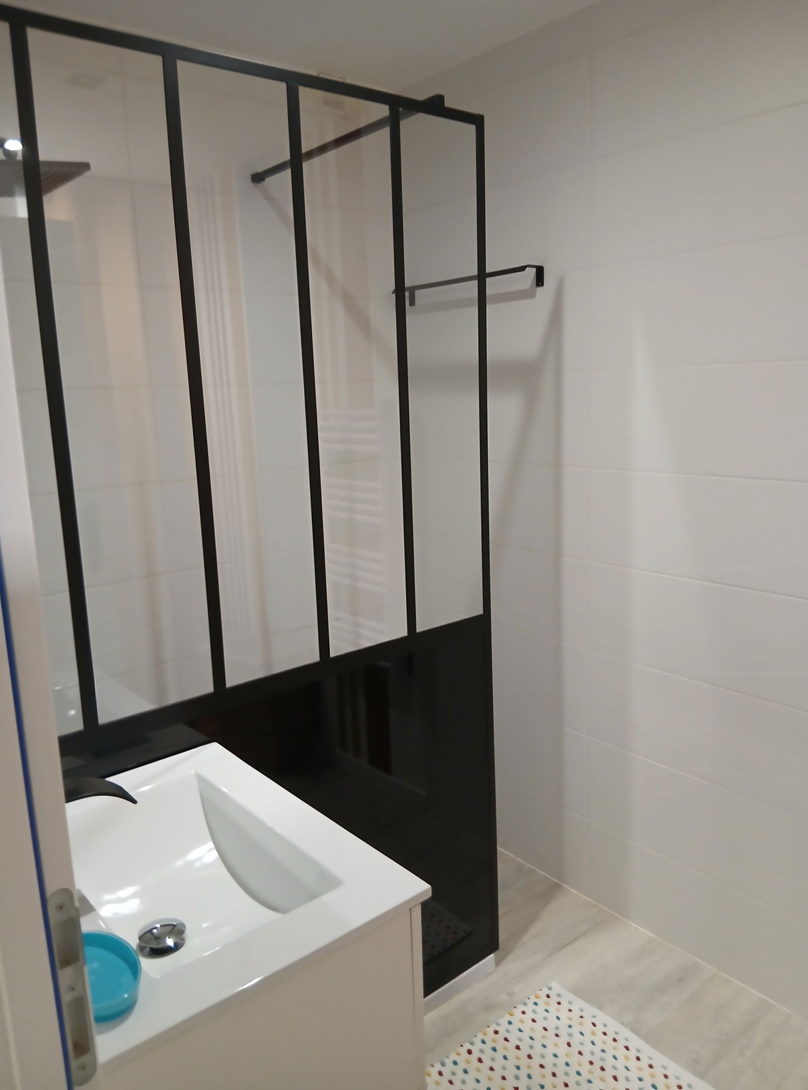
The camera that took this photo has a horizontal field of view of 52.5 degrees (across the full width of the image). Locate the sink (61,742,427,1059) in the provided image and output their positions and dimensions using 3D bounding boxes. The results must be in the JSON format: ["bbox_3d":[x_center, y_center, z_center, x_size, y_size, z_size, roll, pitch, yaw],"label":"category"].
[{"bbox_3d":[-0.331,0.512,1.156,0.460,0.150,0.605,-11,14,-38],"label":"sink"}]

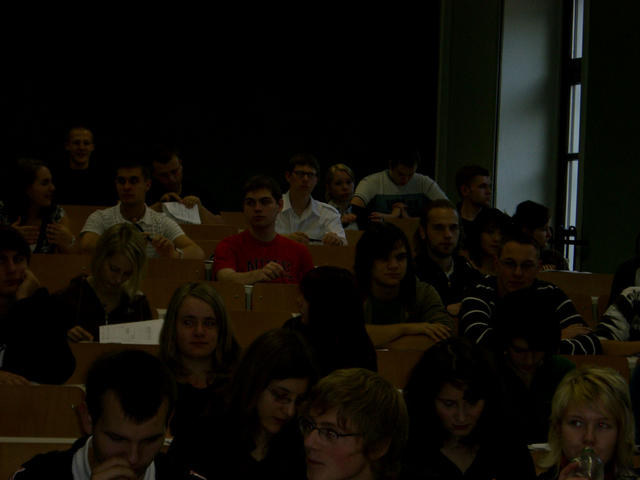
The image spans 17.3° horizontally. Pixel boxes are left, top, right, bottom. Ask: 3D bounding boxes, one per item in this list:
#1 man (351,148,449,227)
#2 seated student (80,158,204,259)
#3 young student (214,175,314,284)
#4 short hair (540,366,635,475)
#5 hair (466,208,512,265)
[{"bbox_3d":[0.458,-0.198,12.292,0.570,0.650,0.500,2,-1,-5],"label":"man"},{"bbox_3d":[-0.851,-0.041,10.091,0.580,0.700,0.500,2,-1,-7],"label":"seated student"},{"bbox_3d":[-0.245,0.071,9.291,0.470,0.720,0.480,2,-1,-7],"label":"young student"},{"bbox_3d":[0.654,0.441,5.150,0.220,0.260,0.230,2,-1,0],"label":"short hair"},{"bbox_3d":[0.764,-0.016,9.500,0.210,0.250,0.230,3,-2,-22],"label":"hair"}]

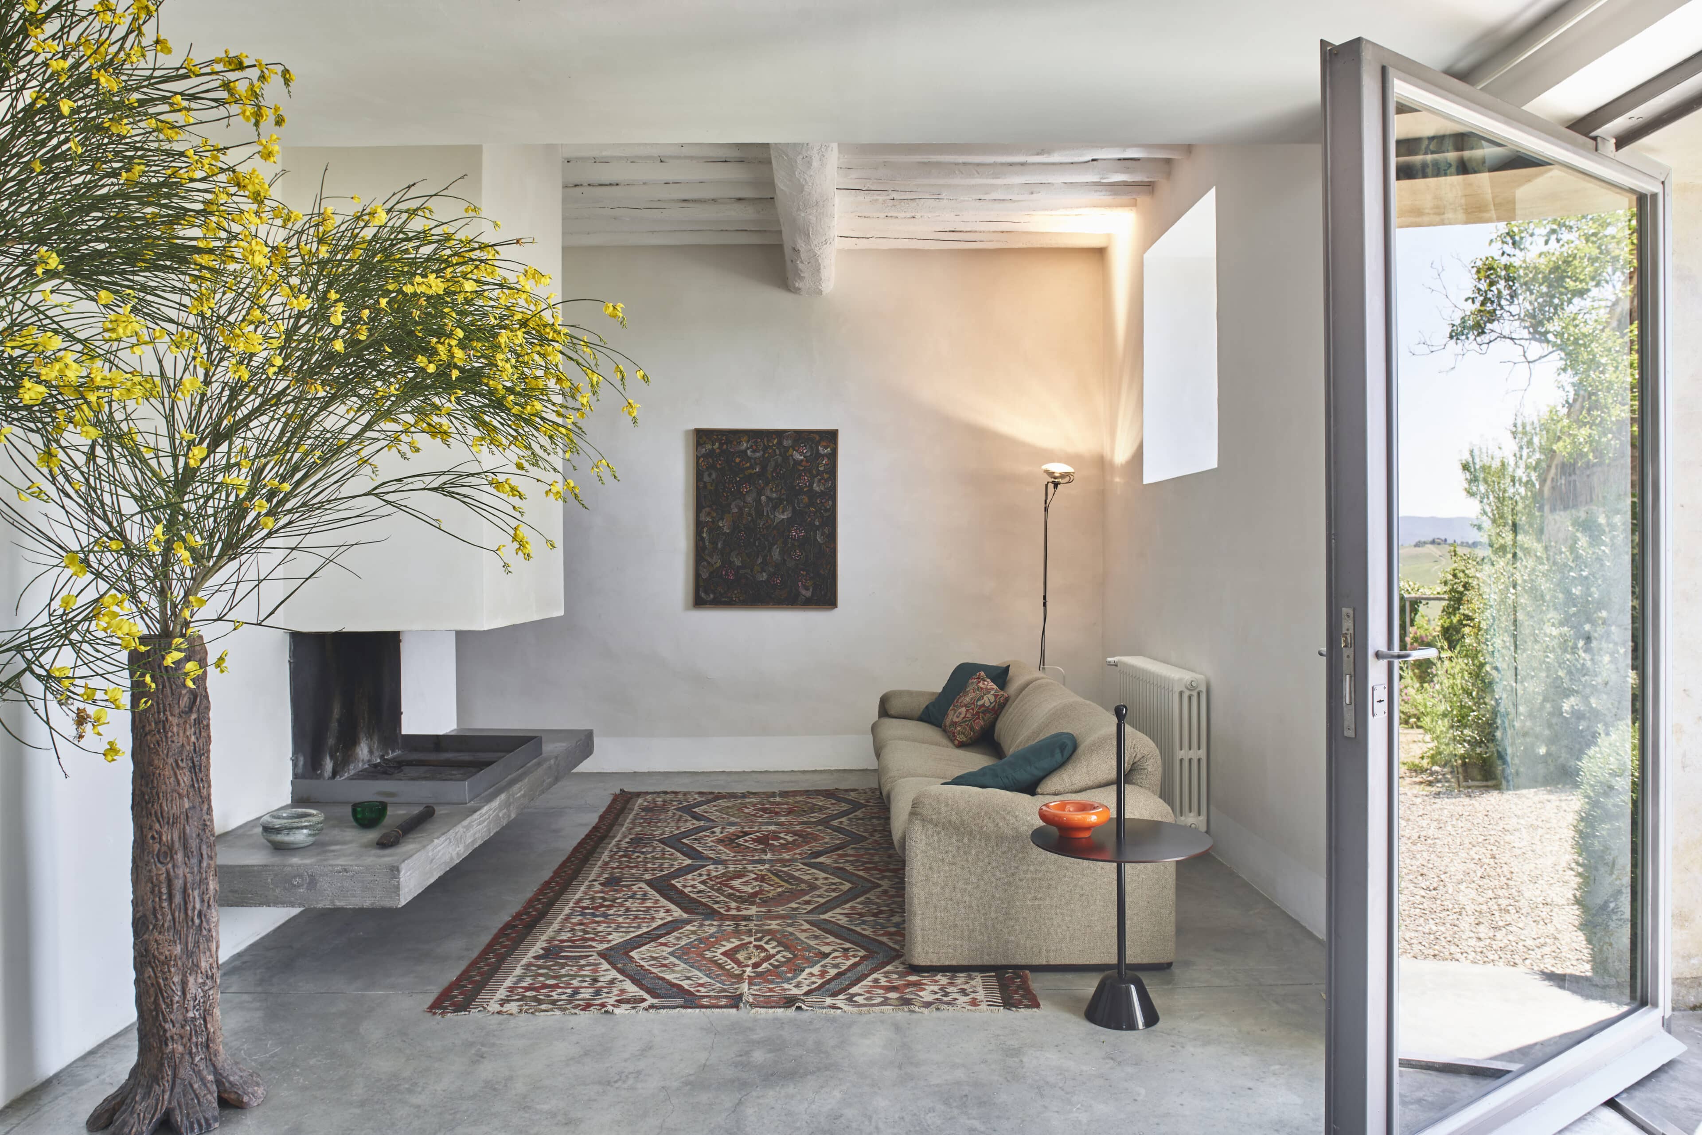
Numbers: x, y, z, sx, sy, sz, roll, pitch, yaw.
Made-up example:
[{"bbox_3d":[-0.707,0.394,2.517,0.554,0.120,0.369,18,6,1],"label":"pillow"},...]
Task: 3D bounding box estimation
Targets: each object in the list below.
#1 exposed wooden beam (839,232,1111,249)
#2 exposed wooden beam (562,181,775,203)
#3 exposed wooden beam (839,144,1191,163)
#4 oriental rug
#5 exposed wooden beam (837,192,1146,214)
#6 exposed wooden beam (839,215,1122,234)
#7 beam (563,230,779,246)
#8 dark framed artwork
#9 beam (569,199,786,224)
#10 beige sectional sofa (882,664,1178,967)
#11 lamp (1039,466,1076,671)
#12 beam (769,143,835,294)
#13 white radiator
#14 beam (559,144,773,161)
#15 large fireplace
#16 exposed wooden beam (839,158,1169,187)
[{"bbox_3d":[0.701,-1.937,6.687,1.620,0.120,0.120,0,0,-1],"label":"exposed wooden beam"},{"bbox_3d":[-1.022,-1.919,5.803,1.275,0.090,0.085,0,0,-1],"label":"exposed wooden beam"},{"bbox_3d":[0.740,-1.916,5.213,1.590,0.090,0.085,0,0,-1],"label":"exposed wooden beam"},{"bbox_3d":[-0.373,1.220,4.657,1.690,0.012,3.000,0,0,-2],"label":"oriental rug"},{"bbox_3d":[0.725,-1.920,6.062,1.590,0.090,0.085,0,0,-1],"label":"exposed wooden beam"},{"bbox_3d":[0.705,-1.935,6.397,1.620,0.120,0.120,0,0,-1],"label":"exposed wooden beam"},{"bbox_3d":[-1.080,-1.922,6.643,1.440,0.090,0.085,0,0,-1],"label":"beam"},{"bbox_3d":[-0.500,-0.289,6.671,0.850,1.060,0.040,0,0,-1],"label":"dark framed artwork"},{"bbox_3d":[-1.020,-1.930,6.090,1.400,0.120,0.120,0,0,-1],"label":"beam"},{"bbox_3d":[0.555,0.847,4.725,0.875,0.740,2.590,0,0,-1],"label":"beige sectional sofa"},{"bbox_3d":[1.138,0.310,6.321,0.220,1.800,0.220,0,0,-1],"label":"lamp"},{"bbox_3d":[-0.211,-1.740,5.314,0.280,0.280,2.800,0,0,-1],"label":"beam"},{"bbox_3d":[1.436,0.786,5.275,0.128,0.664,0.970,0,0,-1],"label":"white radiator"},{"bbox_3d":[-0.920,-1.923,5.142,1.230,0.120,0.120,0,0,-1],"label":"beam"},{"bbox_3d":[-1.660,0.523,4.468,0.630,0.610,1.020,0,0,-1],"label":"large fireplace"},{"bbox_3d":[0.720,-1.928,5.498,1.620,0.120,0.120,0,0,-1],"label":"exposed wooden beam"}]

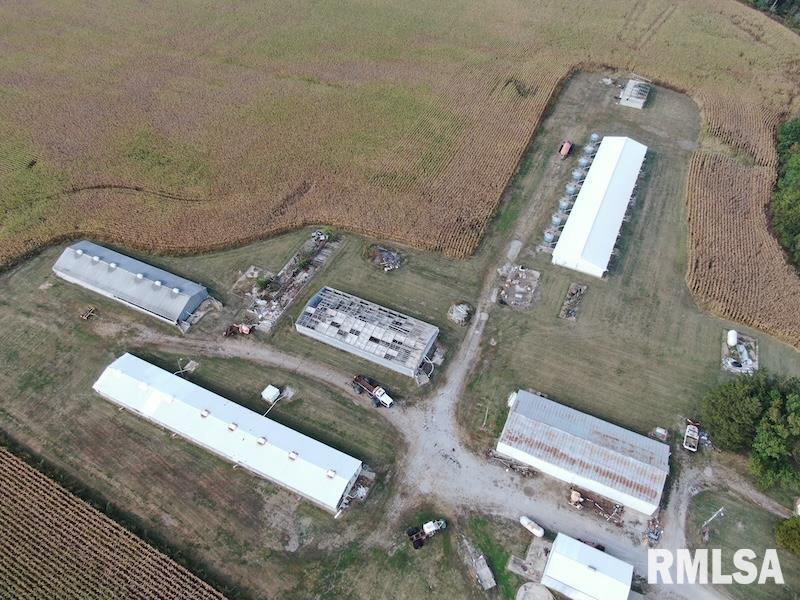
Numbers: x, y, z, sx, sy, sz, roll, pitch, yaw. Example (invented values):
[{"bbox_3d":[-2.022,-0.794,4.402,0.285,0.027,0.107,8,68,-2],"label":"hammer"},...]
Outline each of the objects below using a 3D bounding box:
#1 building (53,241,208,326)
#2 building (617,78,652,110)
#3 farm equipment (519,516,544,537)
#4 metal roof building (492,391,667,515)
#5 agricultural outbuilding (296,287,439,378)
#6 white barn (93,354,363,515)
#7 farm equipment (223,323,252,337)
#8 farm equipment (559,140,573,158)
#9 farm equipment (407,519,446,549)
[{"bbox_3d":[-64.031,-5.383,130.506,37.920,4.300,10.470,20,52,17],"label":"building"},{"bbox_3d":[77.869,-67.921,182.816,7.000,3.200,12.000,20,53,17],"label":"building"},{"bbox_3d":[22.320,38.360,93.751,4.450,1.250,1.120,32,57,25],"label":"farm equipment"},{"bbox_3d":[33.383,26.889,101.222,27.918,4.600,12.218,20,52,17],"label":"metal roof building"},{"bbox_3d":[-7.193,6.190,120.220,28.307,3.600,12.004,20,53,17],"label":"agricultural outbuilding"},{"bbox_3d":[-33.915,23.568,105.570,55.749,3.800,9.508,20,52,17],"label":"white barn"},{"bbox_3d":[-35.446,6.675,121.201,6.035,2.100,2.100,-9,50,-7],"label":"farm equipment"},{"bbox_3d":[48.794,-44.237,163.253,2.500,2.700,6.604,19,52,16],"label":"farm equipment"},{"bbox_3d":[4.764,38.712,92.814,6.014,2.600,2.900,-24,53,-18],"label":"farm equipment"}]

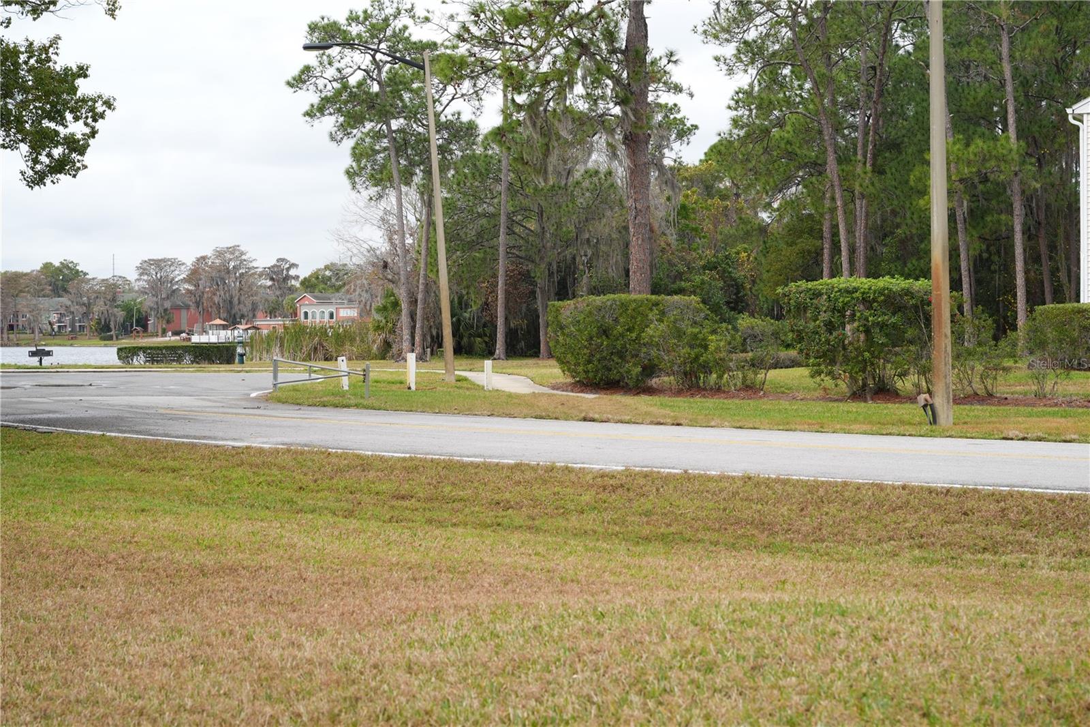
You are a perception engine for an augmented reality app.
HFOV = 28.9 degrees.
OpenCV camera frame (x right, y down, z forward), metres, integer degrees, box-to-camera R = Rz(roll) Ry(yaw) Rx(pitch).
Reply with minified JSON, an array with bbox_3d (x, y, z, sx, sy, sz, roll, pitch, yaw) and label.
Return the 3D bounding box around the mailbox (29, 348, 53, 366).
[{"bbox_3d":[-22.367,-0.302,94.000,1.050,0.750,0.500,0,1,-9],"label":"mailbox"}]

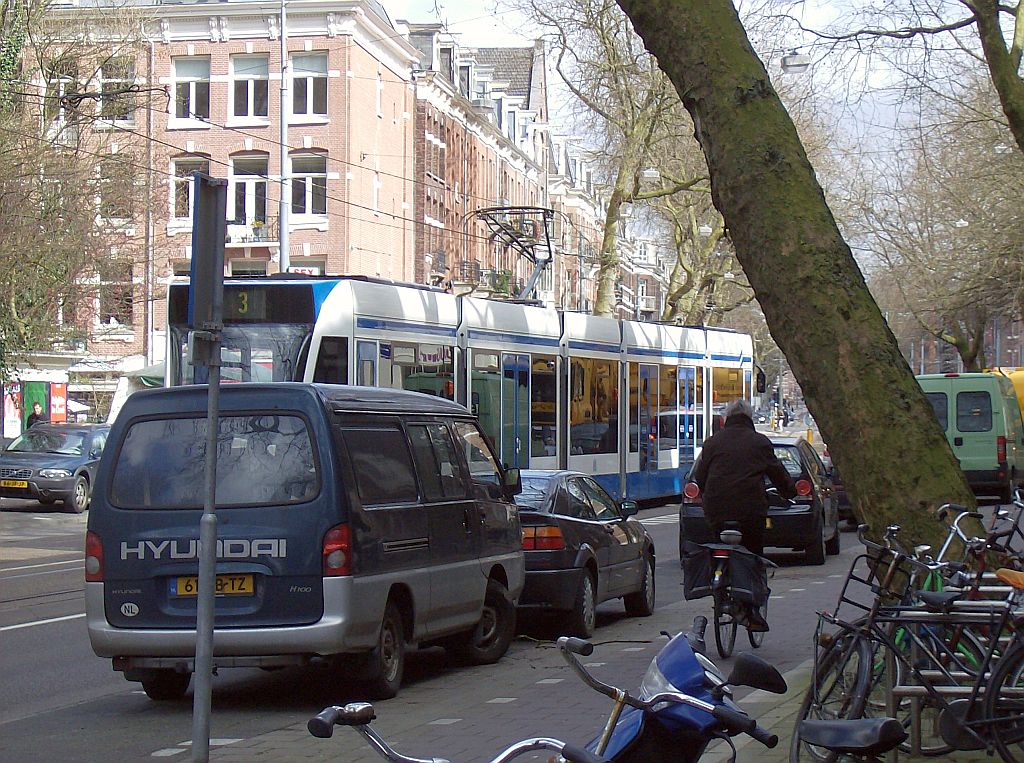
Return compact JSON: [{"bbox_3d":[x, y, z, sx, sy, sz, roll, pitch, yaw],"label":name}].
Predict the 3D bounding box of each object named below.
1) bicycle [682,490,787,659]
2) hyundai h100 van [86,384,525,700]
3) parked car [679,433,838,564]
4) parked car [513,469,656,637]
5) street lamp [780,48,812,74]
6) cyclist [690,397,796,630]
[{"bbox_3d":[1.633,1.404,21.308,0.600,1.140,1.780,-1,-1,15],"label":"bicycle"},{"bbox_3d":[-1.221,1.030,19.895,1.720,1.970,4.660,-1,-1,14],"label":"hyundai h100 van"},{"bbox_3d":[3.021,1.406,35.442,1.670,1.460,3.900,-1,-1,10],"label":"parked car"},{"bbox_3d":[0.124,1.397,24.745,1.700,1.320,4.050,-1,-1,14],"label":"parked car"},{"bbox_3d":[5.293,-5.954,55.000,0.500,0.440,0.400,-1,-1,8],"label":"street lamp"},{"bbox_3d":[1.659,0.946,21.150,0.600,1.700,0.850,-1,-1,15],"label":"cyclist"}]

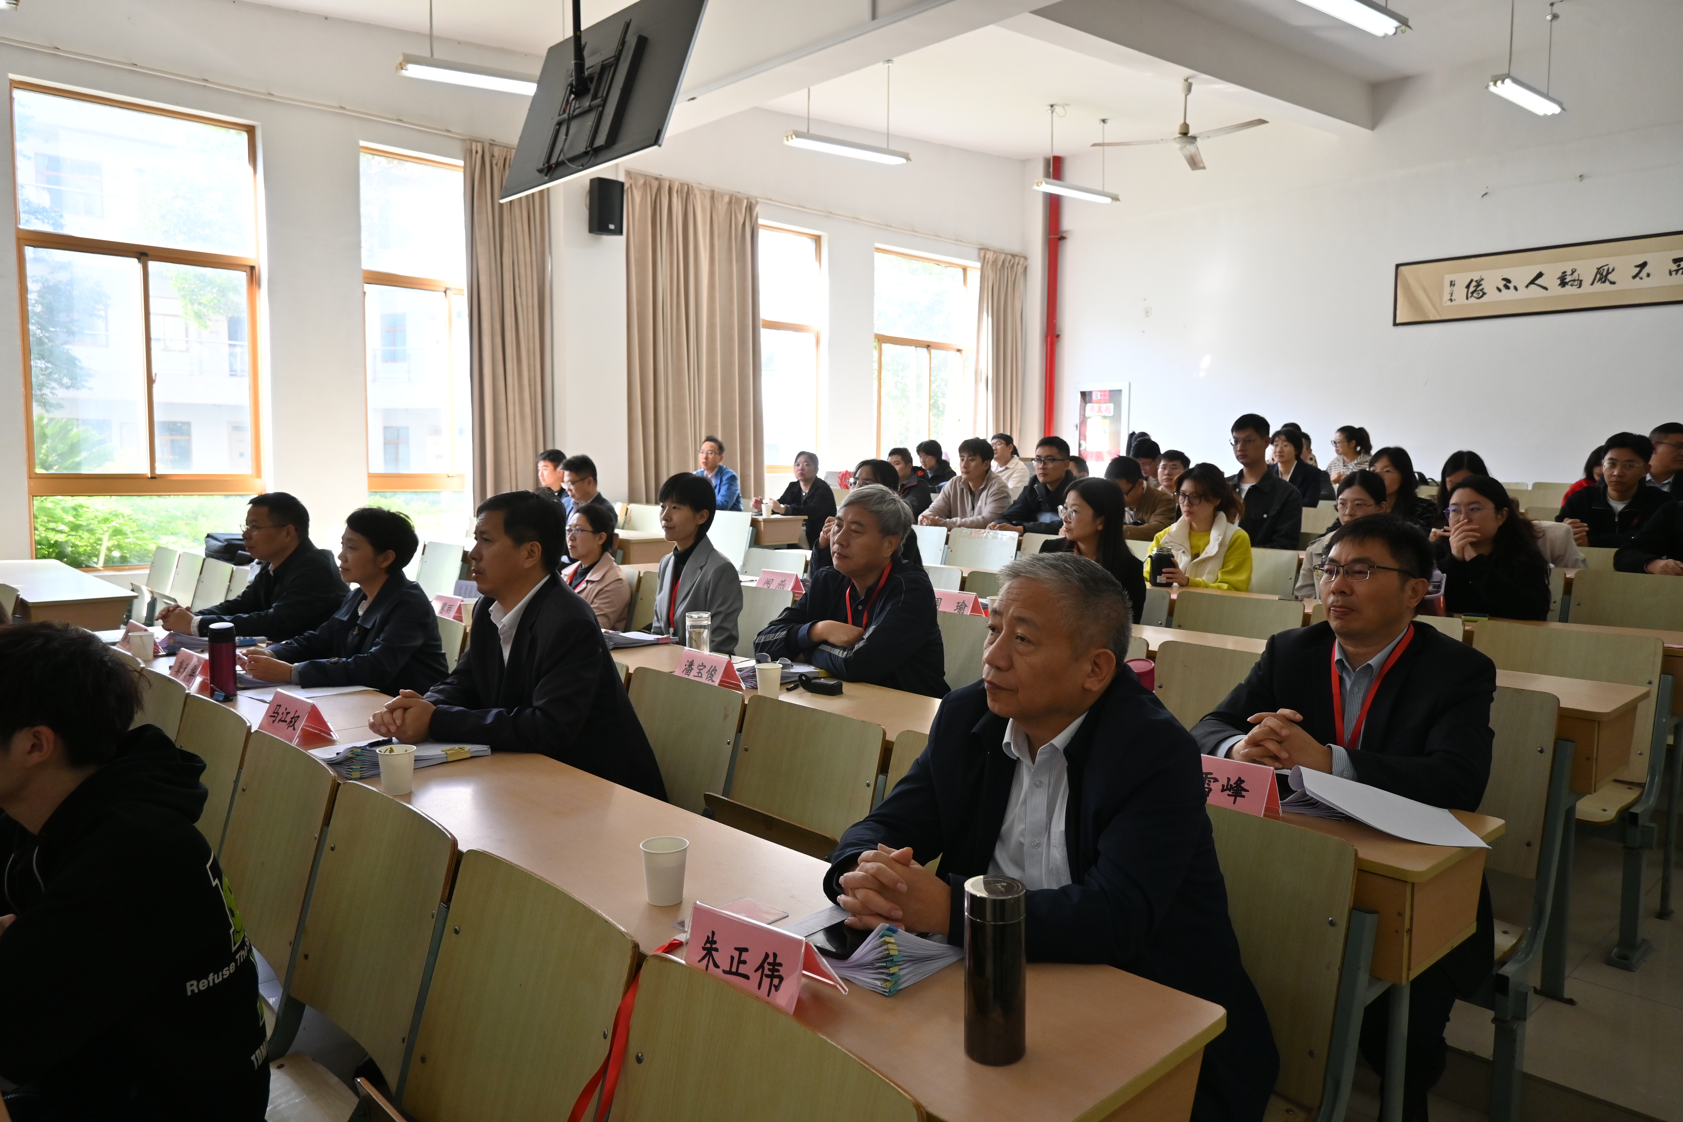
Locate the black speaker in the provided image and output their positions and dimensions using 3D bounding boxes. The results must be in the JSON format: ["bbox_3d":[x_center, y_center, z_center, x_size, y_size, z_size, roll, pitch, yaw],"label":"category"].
[{"bbox_3d":[-1.954,-2.952,9.343,0.260,0.440,0.220,-3,6,-35],"label":"black speaker"}]

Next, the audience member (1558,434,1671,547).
[{"bbox_3d":[3.506,0.041,5.098,0.750,1.230,0.540,-5,7,-44],"label":"audience member"}]

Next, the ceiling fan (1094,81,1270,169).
[{"bbox_3d":[2.640,-3.373,8.430,1.300,0.530,1.300,-5,7,-44],"label":"ceiling fan"}]

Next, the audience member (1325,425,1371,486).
[{"bbox_3d":[3.668,-0.398,8.252,0.660,1.170,0.480,-2,6,-33],"label":"audience member"}]

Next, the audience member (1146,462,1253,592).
[{"bbox_3d":[1.419,0.227,4.669,0.630,1.271,0.480,-4,7,-43],"label":"audience member"}]

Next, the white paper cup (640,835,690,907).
[{"bbox_3d":[-0.255,0.450,1.618,0.071,0.079,0.071,0,5,0],"label":"white paper cup"}]

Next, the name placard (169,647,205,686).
[{"bbox_3d":[-1.787,0.298,3.116,0.200,0.090,0.100,5,7,42],"label":"name placard"}]

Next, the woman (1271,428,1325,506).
[{"bbox_3d":[2.925,-0.261,7.370,0.650,1.200,0.490,-4,7,-43],"label":"woman"}]

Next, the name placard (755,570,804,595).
[{"bbox_3d":[-0.229,0.084,4.420,0.090,0.085,0.200,-4,7,-43],"label":"name placard"}]

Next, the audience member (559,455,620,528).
[{"bbox_3d":[-1.421,0.048,6.183,0.680,1.250,0.520,-4,7,-43],"label":"audience member"}]

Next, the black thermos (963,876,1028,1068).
[{"bbox_3d":[0.166,0.441,1.212,0.063,0.184,0.063,0,5,0],"label":"black thermos"}]

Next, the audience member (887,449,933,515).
[{"bbox_3d":[0.454,-0.325,9.100,0.750,1.190,0.520,-5,7,-44],"label":"audience member"}]

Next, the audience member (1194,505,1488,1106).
[{"bbox_3d":[1.004,0.535,2.275,0.660,1.262,0.570,-4,7,-43],"label":"audience member"}]

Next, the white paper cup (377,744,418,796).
[{"bbox_3d":[-0.855,0.404,2.163,0.073,0.084,0.073,0,5,0],"label":"white paper cup"}]

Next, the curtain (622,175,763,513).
[{"bbox_3d":[-1.254,-1.824,9.800,1.438,2.793,0.160,-4,7,-43],"label":"curtain"}]

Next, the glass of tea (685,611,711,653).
[{"bbox_3d":[-0.439,0.250,3.448,0.072,0.175,0.072,0,5,0],"label":"glass of tea"}]

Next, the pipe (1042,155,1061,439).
[{"bbox_3d":[2.365,-2.393,12.652,0.110,4.229,0.110,-4,7,-43],"label":"pipe"}]

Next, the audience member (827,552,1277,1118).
[{"bbox_3d":[0.286,0.596,1.624,0.700,1.230,0.570,-3,6,-37],"label":"audience member"}]

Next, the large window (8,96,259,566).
[{"bbox_3d":[-4.110,-1.327,6.724,1.270,2.720,0.100,-4,7,-43],"label":"large window"}]

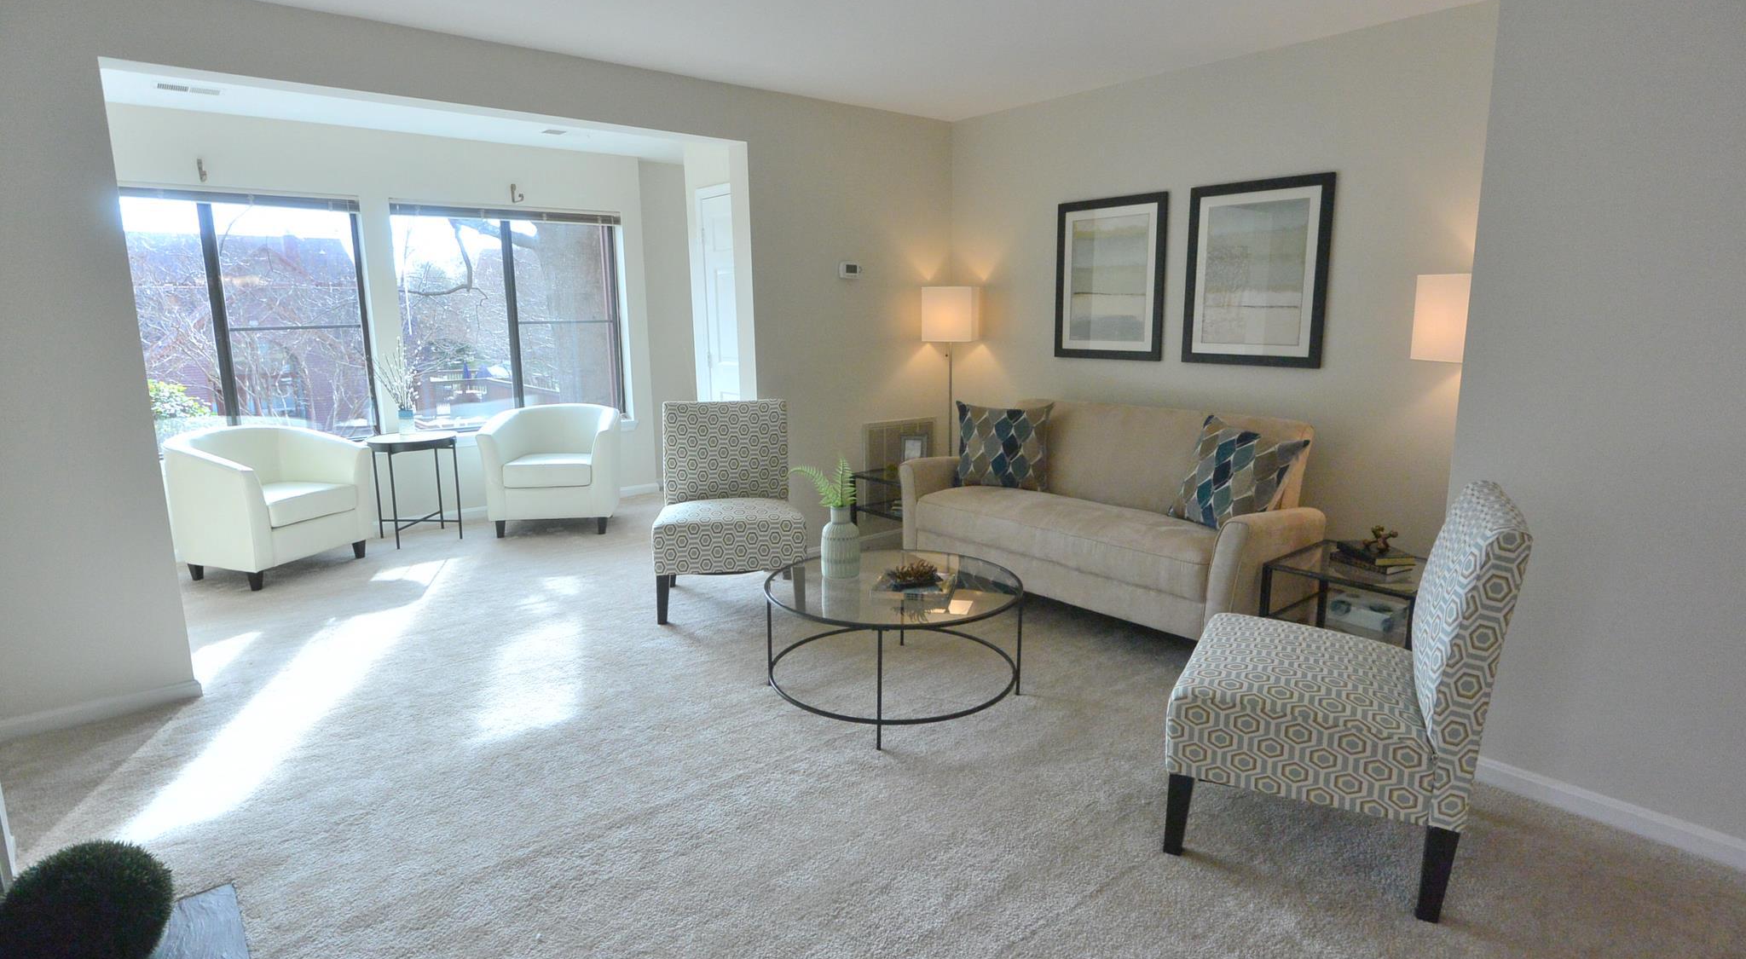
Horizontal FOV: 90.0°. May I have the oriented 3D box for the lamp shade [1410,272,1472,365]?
[{"bbox_3d":[2.079,-0.560,3.012,0.270,0.295,0.270,-4,11,-16],"label":"lamp shade"}]

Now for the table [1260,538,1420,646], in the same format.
[{"bbox_3d":[1.715,0.515,3.078,0.470,0.447,0.485,-10,14,-39],"label":"table"}]

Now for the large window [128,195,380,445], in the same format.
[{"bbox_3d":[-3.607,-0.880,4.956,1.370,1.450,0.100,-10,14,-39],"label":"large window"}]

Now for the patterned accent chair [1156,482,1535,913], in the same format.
[{"bbox_3d":[1.153,0.461,2.222,0.680,0.890,0.645,5,12,27],"label":"patterned accent chair"}]

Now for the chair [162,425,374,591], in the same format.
[{"bbox_3d":[-3.303,0.116,4.771,0.680,0.730,0.750,4,12,22],"label":"chair"}]

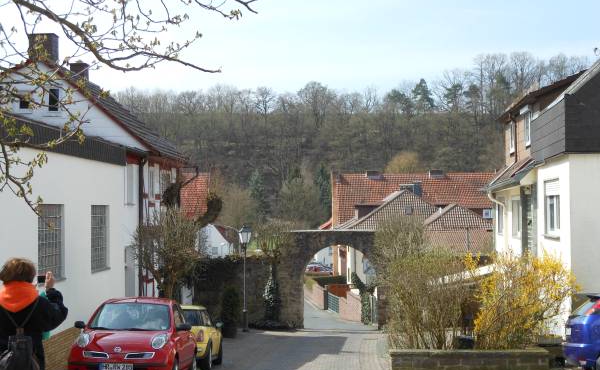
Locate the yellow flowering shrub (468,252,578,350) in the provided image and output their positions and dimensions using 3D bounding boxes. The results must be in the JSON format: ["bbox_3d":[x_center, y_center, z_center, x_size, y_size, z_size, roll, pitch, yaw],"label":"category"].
[{"bbox_3d":[4.572,2.383,23.400,2.200,2.000,1.800,0,-1,0],"label":"yellow flowering shrub"}]

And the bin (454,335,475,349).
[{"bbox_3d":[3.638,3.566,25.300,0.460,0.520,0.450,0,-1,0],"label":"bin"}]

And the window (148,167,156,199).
[{"bbox_3d":[-4.100,-0.056,31.800,0.140,0.930,0.920,0,-1,5],"label":"window"}]

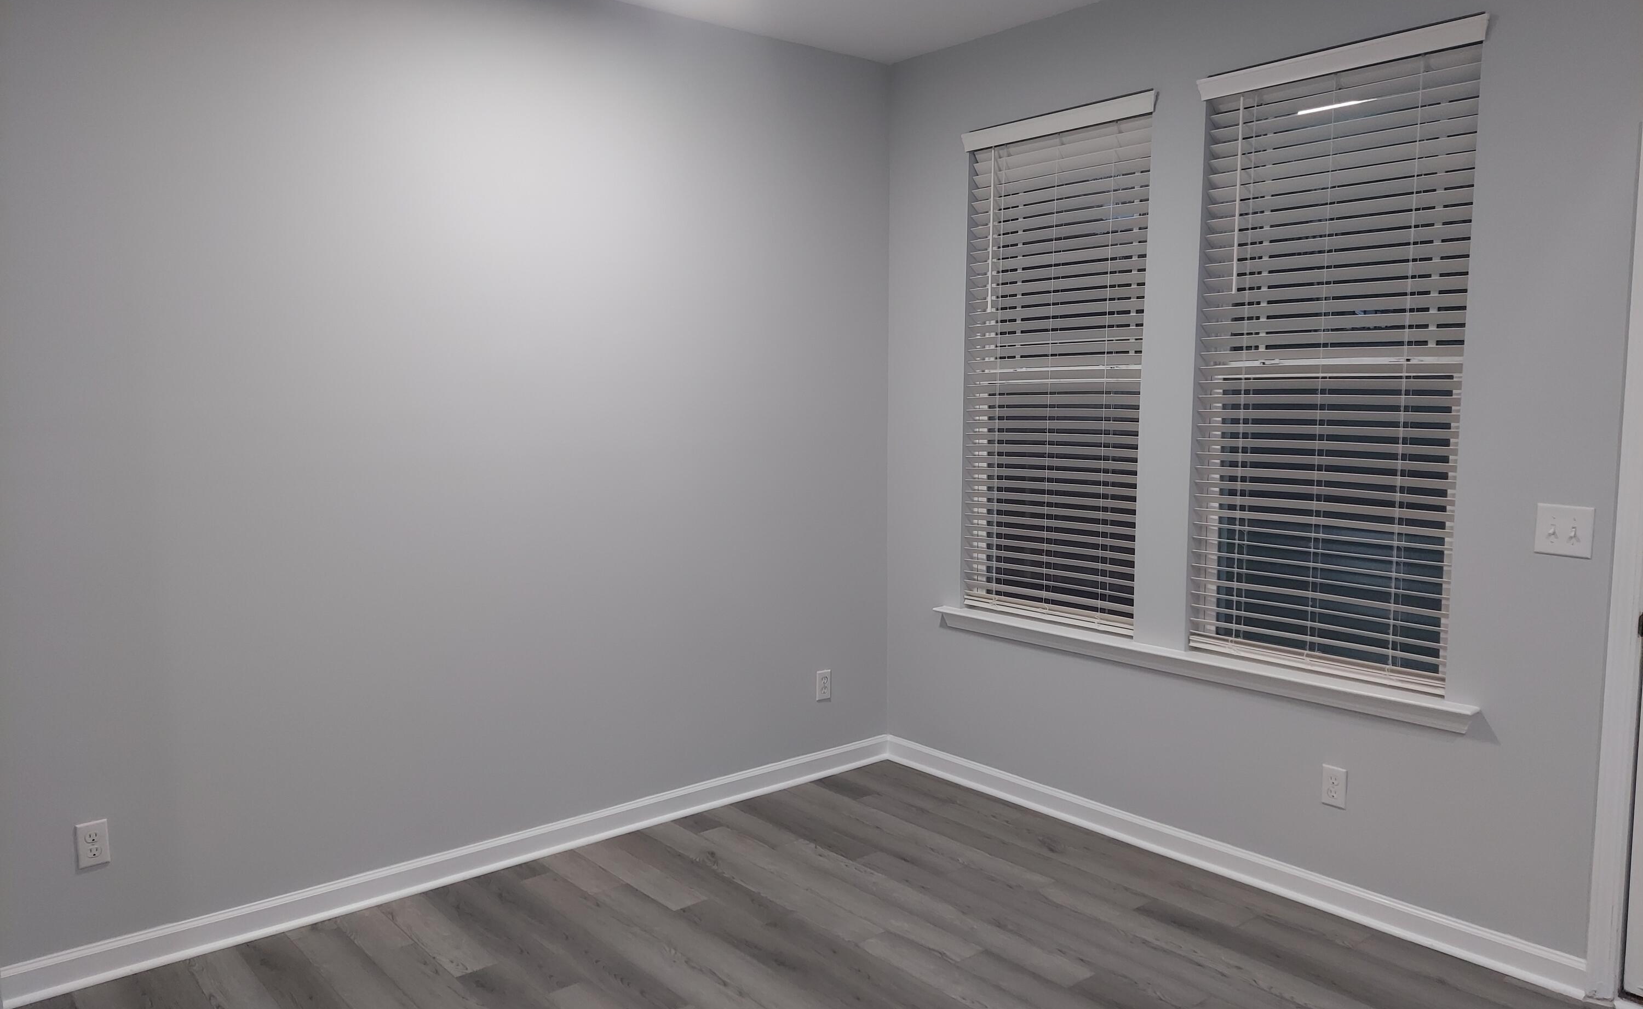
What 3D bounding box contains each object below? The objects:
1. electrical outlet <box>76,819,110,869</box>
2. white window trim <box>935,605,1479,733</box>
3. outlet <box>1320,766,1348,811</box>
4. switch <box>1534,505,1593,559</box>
[{"bbox_3d":[-1.844,0.861,2.883,0.070,0.114,0.010,-5,7,-39],"label":"electrical outlet"},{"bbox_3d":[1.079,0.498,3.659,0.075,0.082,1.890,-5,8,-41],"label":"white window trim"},{"bbox_3d":[1.463,0.807,3.247,0.010,0.114,0.070,-5,8,-41],"label":"outlet"},{"bbox_3d":[1.806,0.066,2.769,0.015,0.119,0.119,-5,8,-41],"label":"switch"}]

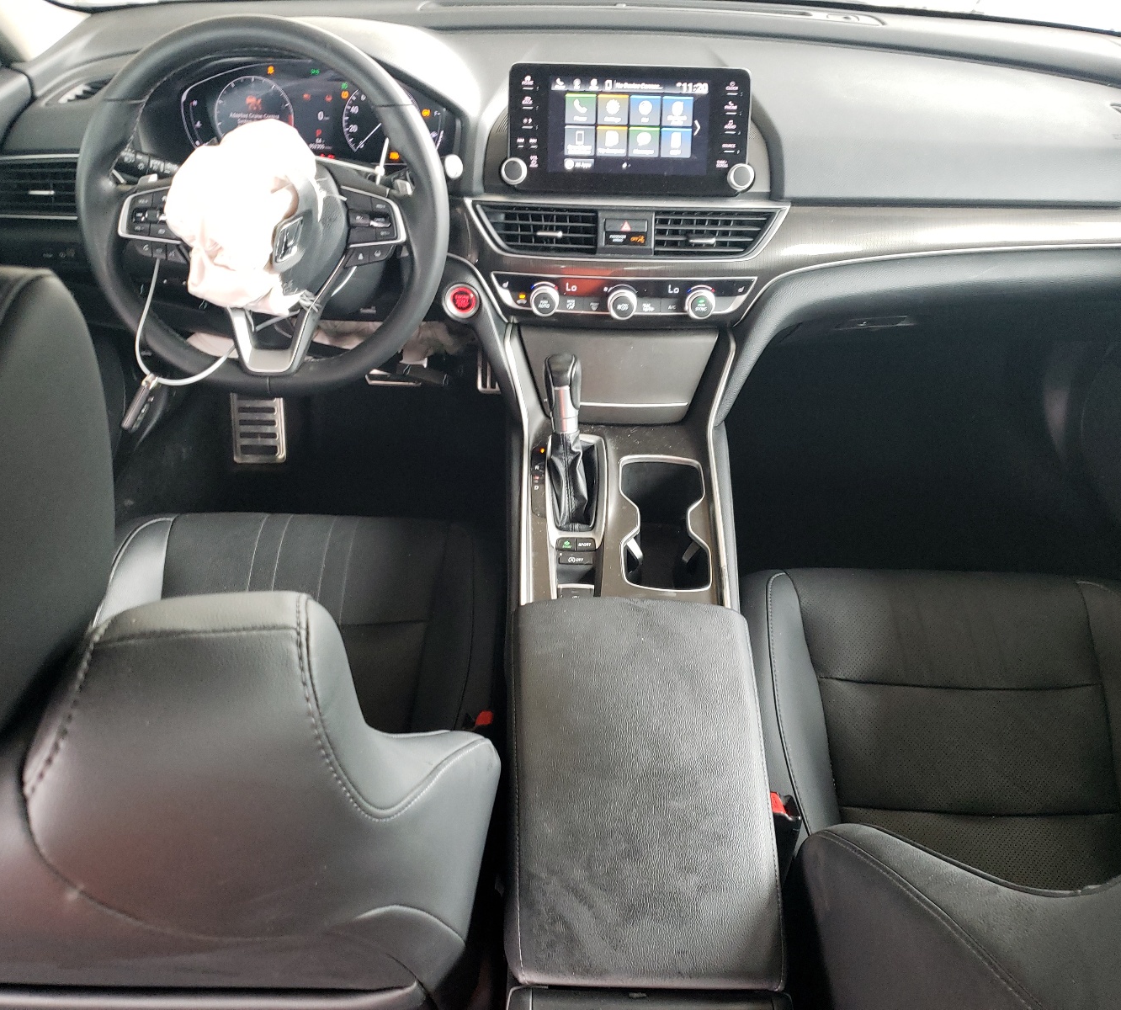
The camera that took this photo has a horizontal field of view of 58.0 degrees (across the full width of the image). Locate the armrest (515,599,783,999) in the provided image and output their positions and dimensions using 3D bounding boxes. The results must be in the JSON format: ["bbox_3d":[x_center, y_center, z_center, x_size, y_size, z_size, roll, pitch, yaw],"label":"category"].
[{"bbox_3d":[0.059,0.218,0.808,0.208,0.055,0.315,1,45,0],"label":"armrest"}]

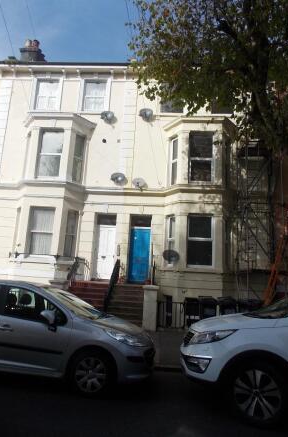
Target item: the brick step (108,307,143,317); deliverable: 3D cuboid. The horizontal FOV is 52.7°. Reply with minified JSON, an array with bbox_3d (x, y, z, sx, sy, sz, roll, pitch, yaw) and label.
[{"bbox_3d":[-0.517,2.805,8.942,1.160,0.157,0.290,2,-11,4],"label":"brick step"}]

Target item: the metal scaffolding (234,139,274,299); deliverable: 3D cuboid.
[{"bbox_3d":[4.154,0.209,10.381,1.240,6.100,1.200,2,-11,4],"label":"metal scaffolding"}]

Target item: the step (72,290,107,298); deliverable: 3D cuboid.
[{"bbox_3d":[-1.817,2.531,9.615,1.260,0.157,0.290,2,-11,4],"label":"step"}]

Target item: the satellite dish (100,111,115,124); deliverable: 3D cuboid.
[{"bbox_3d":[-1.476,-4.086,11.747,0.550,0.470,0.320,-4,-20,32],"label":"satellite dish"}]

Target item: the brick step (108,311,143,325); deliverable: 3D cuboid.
[{"bbox_3d":[-0.529,2.905,8.649,1.140,0.157,0.290,2,-11,4],"label":"brick step"}]

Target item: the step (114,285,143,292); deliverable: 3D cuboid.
[{"bbox_3d":[-0.469,2.482,10.449,1.220,0.170,0.310,2,-10,2],"label":"step"}]

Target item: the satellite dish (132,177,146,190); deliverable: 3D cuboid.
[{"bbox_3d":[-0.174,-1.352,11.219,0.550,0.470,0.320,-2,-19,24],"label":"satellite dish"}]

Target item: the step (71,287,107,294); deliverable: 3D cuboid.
[{"bbox_3d":[-1.819,2.431,9.910,1.270,0.157,0.290,2,-11,4],"label":"step"}]

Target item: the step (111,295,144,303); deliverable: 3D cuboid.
[{"bbox_3d":[-0.492,2.606,9.528,1.200,0.157,0.290,2,-11,4],"label":"step"}]

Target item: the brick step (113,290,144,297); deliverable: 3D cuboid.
[{"bbox_3d":[-0.479,2.506,9.822,1.220,0.157,0.290,2,-11,4],"label":"brick step"}]

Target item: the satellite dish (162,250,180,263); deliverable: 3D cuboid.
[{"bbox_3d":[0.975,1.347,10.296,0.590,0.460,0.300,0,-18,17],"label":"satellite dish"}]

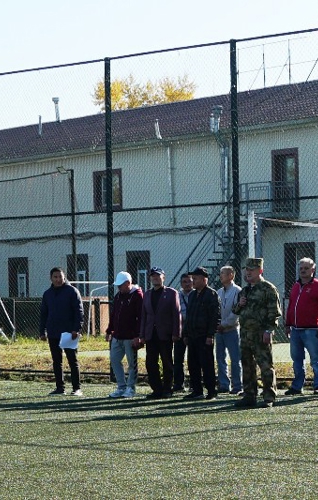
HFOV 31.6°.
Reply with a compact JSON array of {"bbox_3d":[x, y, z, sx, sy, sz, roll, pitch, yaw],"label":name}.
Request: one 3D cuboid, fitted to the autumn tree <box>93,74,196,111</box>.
[{"bbox_3d":[-0.920,-4.868,42.573,8.600,17.121,8.000,-1,-3,0],"label":"autumn tree"}]

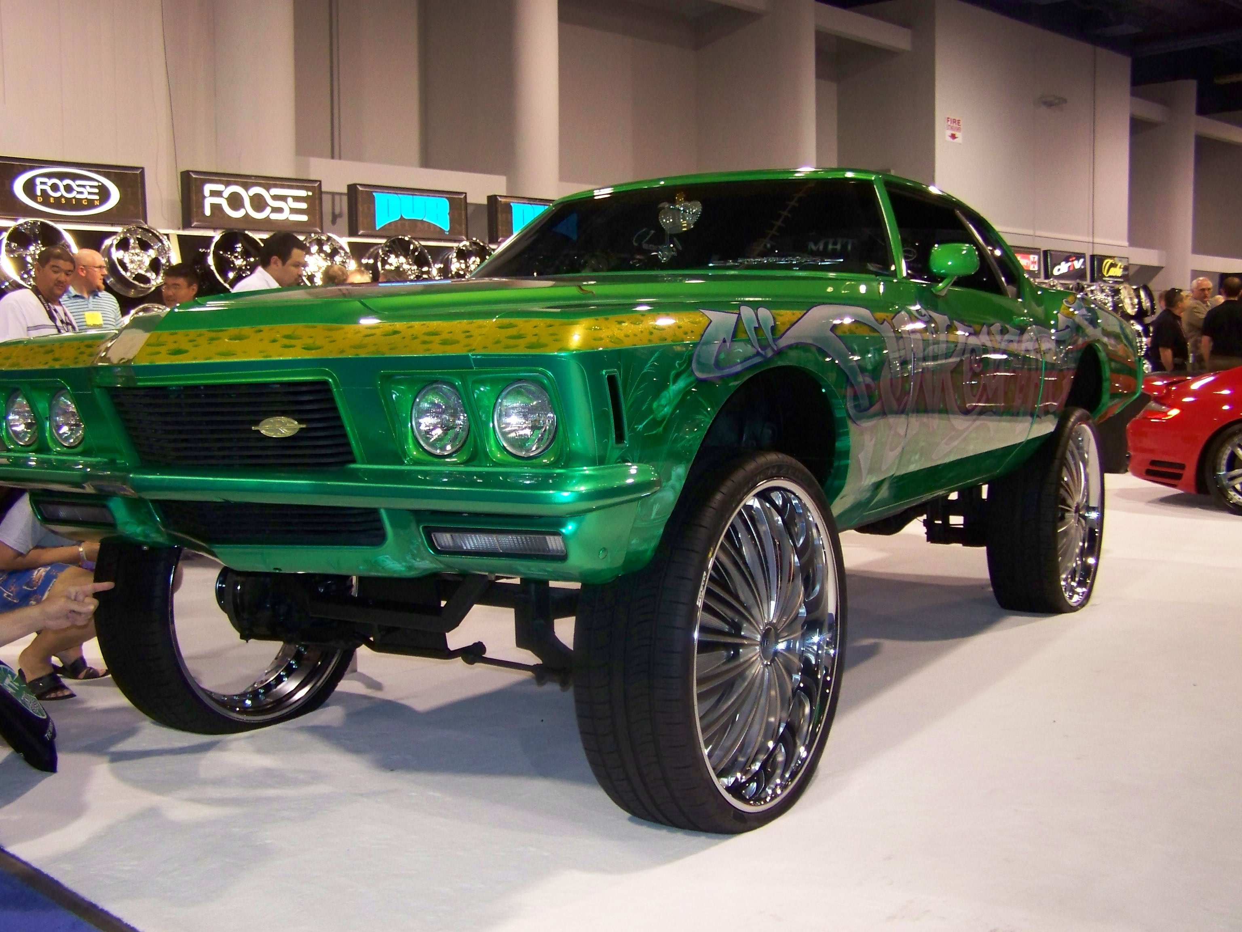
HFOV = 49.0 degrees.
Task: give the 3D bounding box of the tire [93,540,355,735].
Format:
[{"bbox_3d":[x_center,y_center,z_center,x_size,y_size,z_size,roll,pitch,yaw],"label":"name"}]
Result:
[{"bbox_3d":[-1.154,0.366,4.168,0.300,0.900,0.900,2,5,32],"label":"tire"}]

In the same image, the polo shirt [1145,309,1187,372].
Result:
[{"bbox_3d":[4.812,-1.028,12.000,0.300,0.700,0.480,-1,4,-9],"label":"polo shirt"}]

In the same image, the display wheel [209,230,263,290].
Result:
[{"bbox_3d":[-3.331,-1.717,11.688,0.547,0.547,0.250,-5,-4,-45],"label":"display wheel"}]

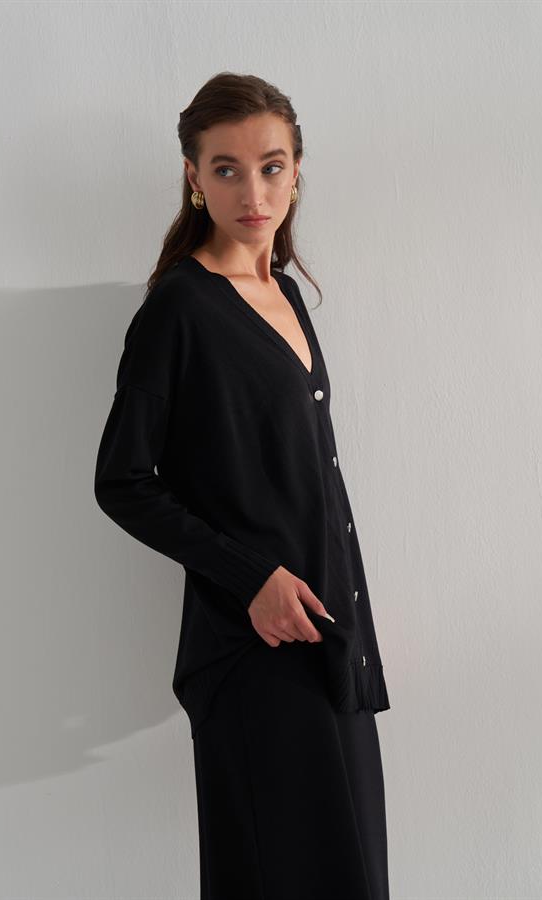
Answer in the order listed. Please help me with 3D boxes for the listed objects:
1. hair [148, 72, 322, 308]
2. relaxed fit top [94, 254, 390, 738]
[{"bbox_3d":[-0.052,-0.362,2.470,0.225,0.340,0.240,-1,2,-18],"label":"hair"},{"bbox_3d":[-0.010,0.060,2.450,0.360,0.680,0.470,1,2,35],"label":"relaxed fit top"}]

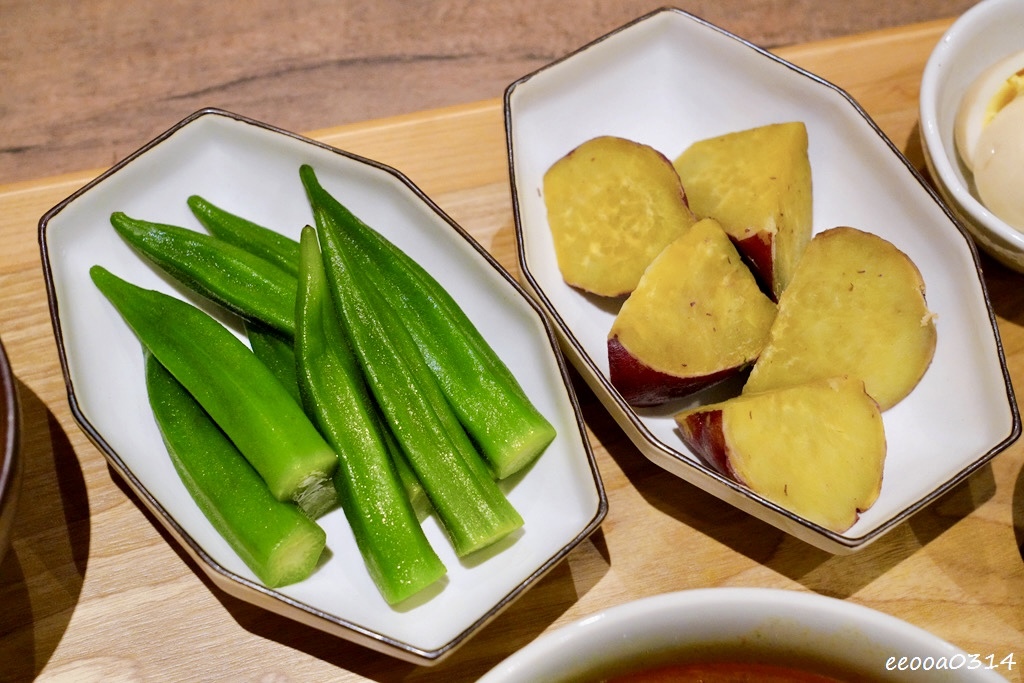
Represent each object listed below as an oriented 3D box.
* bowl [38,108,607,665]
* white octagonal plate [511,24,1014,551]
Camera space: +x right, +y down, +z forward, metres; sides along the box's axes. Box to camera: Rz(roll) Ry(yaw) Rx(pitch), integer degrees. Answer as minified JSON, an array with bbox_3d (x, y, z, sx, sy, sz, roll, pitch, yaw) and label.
[{"bbox_3d":[-0.051,0.011,0.433,0.107,0.030,0.155,-39,73,-19],"label":"bowl"},{"bbox_3d":[0.063,-0.017,0.453,0.107,0.030,0.155,-30,70,-16],"label":"white octagonal plate"}]

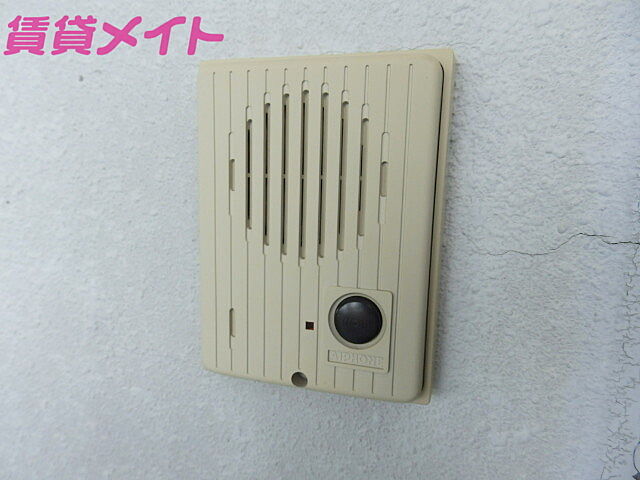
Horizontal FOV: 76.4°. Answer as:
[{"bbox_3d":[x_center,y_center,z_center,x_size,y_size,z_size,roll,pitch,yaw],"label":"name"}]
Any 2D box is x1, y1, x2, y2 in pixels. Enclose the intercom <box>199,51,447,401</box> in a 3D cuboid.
[{"bbox_3d":[-0.004,-0.003,0.158,0.099,0.130,0.019,4,9,15],"label":"intercom"}]

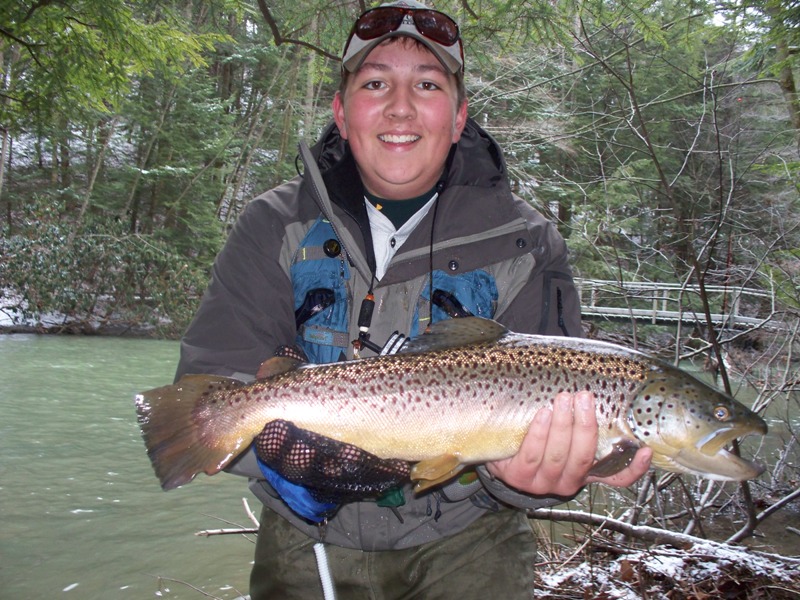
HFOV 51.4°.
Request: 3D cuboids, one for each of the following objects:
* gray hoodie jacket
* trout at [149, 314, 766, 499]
[{"bbox_3d":[-0.028,0.035,1.070,0.550,0.590,0.450,1,1,-2],"label":"gray hoodie jacket"},{"bbox_3d":[0.043,0.101,0.790,0.600,0.165,0.100,1,-5,7],"label":"trout"}]

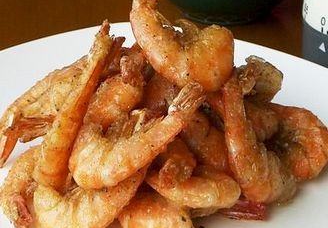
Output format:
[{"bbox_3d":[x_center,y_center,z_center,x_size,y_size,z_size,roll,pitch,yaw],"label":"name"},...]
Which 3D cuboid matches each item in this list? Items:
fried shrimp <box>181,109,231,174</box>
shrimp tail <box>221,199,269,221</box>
[{"bbox_3d":[0.022,0.015,0.520,0.027,0.033,0.038,-17,35,-25],"label":"fried shrimp"},{"bbox_3d":[0.040,0.048,0.506,0.026,0.009,0.014,-3,31,-4],"label":"shrimp tail"}]

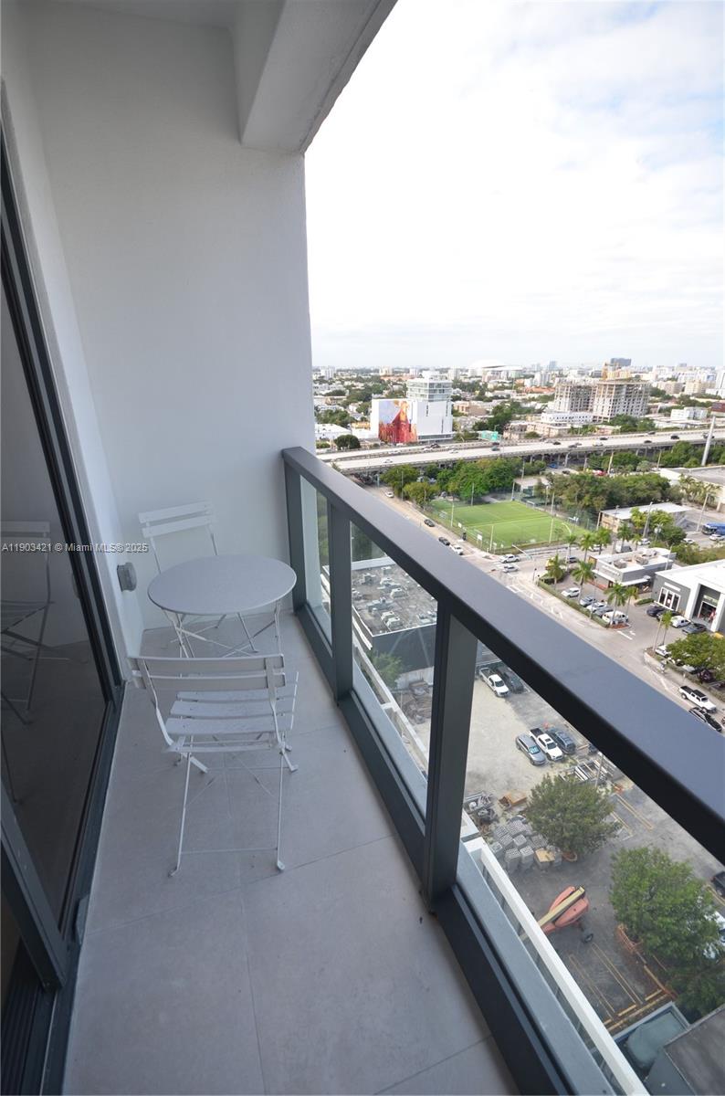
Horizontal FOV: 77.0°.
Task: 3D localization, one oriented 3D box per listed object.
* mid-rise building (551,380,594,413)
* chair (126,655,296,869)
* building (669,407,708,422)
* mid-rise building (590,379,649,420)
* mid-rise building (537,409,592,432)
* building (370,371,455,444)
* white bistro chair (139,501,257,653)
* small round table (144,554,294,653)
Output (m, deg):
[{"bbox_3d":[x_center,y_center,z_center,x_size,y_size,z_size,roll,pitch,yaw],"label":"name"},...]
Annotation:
[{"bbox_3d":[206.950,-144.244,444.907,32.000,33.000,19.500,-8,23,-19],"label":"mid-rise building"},{"bbox_3d":[-0.455,0.619,1.581,0.420,0.830,0.480,-1,22,-3],"label":"chair"},{"bbox_3d":[304.959,-125.200,425.742,24.000,12.000,16.500,-8,23,-19],"label":"building"},{"bbox_3d":[235.033,-133.600,416.488,41.000,34.500,19.500,-8,23,-19],"label":"mid-rise building"},{"bbox_3d":[180.083,-114.509,401.218,40.000,10.500,17.000,-8,23,-19],"label":"mid-rise building"},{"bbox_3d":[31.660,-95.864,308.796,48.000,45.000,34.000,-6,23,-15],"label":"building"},{"bbox_3d":[-0.915,0.233,2.552,0.420,0.820,0.470,-17,28,-37],"label":"white bistro chair"},{"bbox_3d":[-0.595,0.471,2.109,0.600,0.710,0.600,0,22,0],"label":"small round table"}]

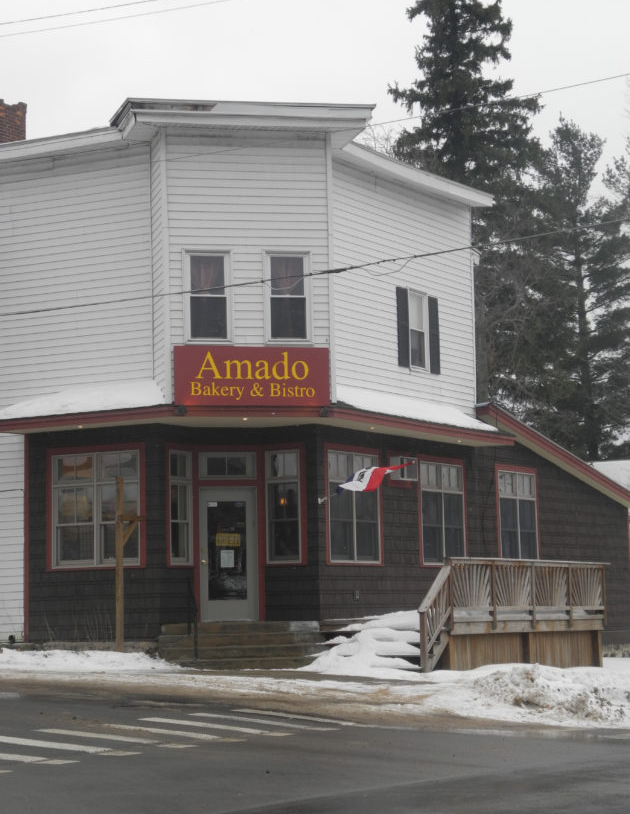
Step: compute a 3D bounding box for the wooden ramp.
[{"bbox_3d":[2.521,3.500,34.927,2.200,1.739,7.551,-5,-7,30],"label":"wooden ramp"}]

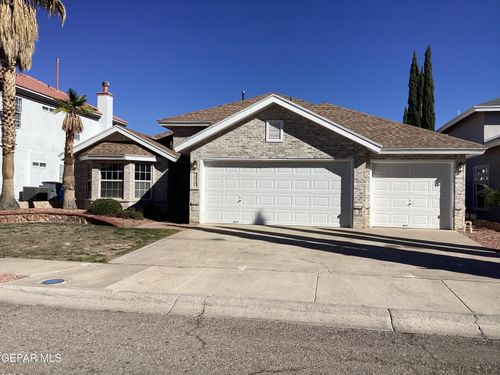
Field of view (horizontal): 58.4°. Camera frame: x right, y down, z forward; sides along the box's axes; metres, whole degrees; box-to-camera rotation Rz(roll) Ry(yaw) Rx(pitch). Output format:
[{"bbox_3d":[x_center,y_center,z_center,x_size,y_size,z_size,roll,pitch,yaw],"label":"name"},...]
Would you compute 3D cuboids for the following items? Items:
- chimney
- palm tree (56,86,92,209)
[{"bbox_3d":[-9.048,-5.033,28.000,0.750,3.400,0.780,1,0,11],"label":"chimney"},{"bbox_3d":[-7.153,-1.569,18.200,1.450,4.900,1.450,1,0,11],"label":"palm tree"}]

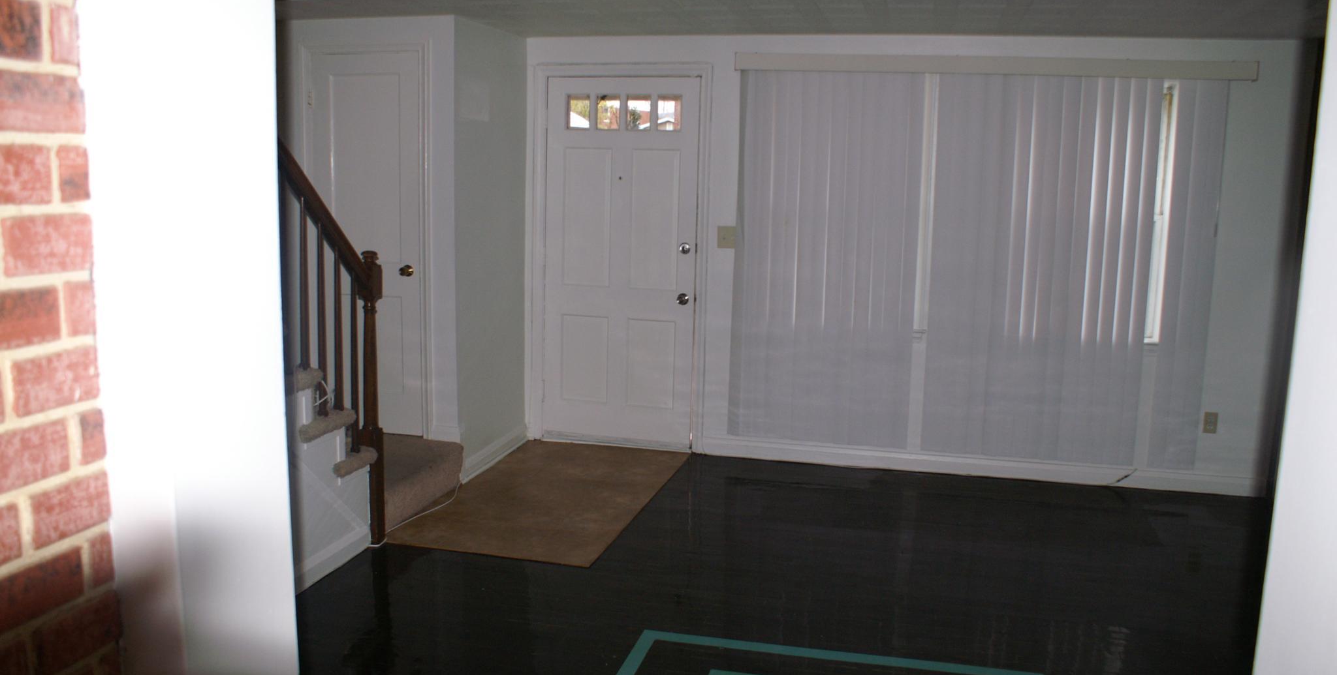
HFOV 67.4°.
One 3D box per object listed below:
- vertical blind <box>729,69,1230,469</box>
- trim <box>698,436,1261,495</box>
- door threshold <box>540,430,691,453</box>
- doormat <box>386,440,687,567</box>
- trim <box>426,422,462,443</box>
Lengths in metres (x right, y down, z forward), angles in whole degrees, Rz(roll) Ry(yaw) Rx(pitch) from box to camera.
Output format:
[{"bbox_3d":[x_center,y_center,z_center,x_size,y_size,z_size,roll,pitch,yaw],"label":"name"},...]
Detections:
[{"bbox_3d":[1.513,-0.356,5.176,2.380,1.950,0.070,3,9,13],"label":"vertical blind"},{"bbox_3d":[1.573,0.682,5.379,2.950,0.110,0.022,3,9,13],"label":"trim"},{"bbox_3d":[-0.307,0.612,5.824,0.890,0.040,0.070,3,9,13],"label":"door threshold"},{"bbox_3d":[-0.546,0.756,4.941,0.930,0.012,1.790,3,9,13],"label":"doormat"},{"bbox_3d":[-1.122,0.482,5.017,0.172,0.092,0.022,3,9,13],"label":"trim"}]

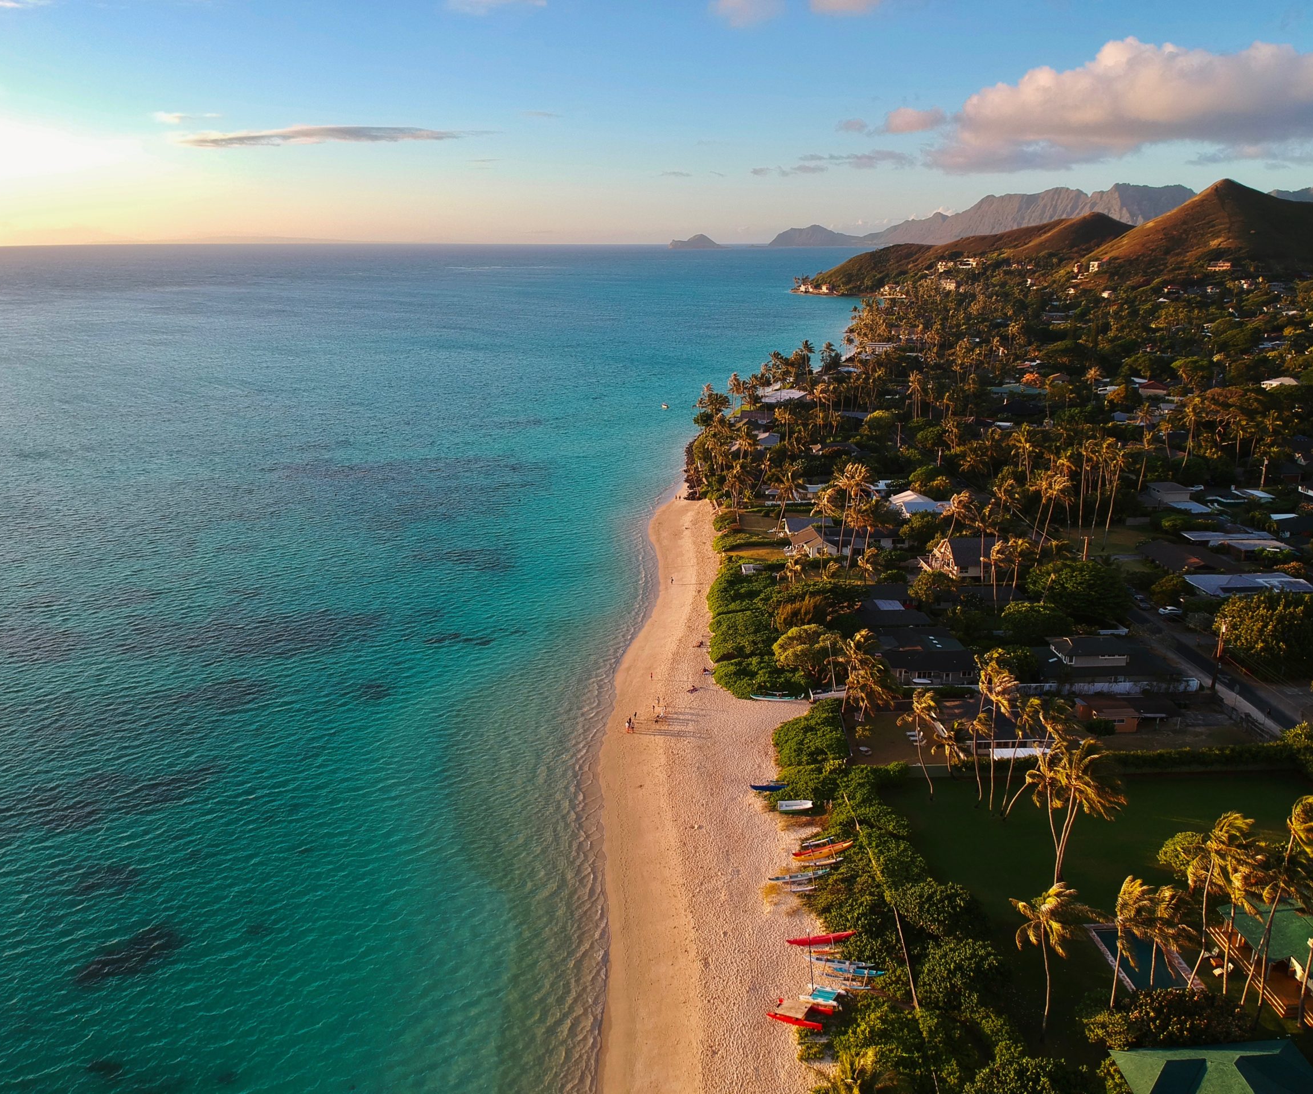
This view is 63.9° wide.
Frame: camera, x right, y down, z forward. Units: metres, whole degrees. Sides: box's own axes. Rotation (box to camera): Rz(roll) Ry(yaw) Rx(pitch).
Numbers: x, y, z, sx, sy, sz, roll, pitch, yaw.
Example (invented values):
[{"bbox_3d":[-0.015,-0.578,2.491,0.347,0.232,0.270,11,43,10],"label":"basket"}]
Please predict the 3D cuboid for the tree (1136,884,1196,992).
[{"bbox_3d":[44.807,35.267,93.567,5.207,12.069,5.207,0,16,0],"label":"tree"}]

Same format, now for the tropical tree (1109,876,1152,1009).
[{"bbox_3d":[41.830,35.420,93.780,4.200,13.660,4.600,0,16,0],"label":"tropical tree"}]

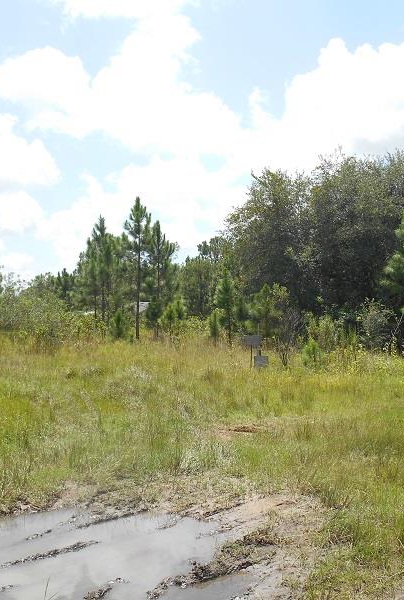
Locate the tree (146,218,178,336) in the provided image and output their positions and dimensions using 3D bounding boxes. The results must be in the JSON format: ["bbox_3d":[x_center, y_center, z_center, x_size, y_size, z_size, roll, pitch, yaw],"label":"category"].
[{"bbox_3d":[-2.426,-1.288,36.000,1.797,7.189,1.797,0,-1,0],"label":"tree"}]

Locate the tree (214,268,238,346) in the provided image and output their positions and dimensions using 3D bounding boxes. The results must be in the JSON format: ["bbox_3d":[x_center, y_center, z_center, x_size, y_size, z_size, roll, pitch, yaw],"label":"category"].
[{"bbox_3d":[1.142,0.373,28.000,1.118,3.681,1.118,0,-1,0],"label":"tree"}]

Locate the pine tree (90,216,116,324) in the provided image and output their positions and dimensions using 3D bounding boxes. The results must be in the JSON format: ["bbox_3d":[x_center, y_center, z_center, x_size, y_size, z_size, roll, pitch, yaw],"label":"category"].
[{"bbox_3d":[-6.393,-1.460,39.000,1.687,7.918,1.687,0,-1,0],"label":"pine tree"}]

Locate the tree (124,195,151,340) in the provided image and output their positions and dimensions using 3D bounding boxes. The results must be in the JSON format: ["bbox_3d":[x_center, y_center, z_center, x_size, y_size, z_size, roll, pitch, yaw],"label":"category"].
[{"bbox_3d":[-3.542,-1.702,33.000,1.428,7.963,1.428,0,-1,0],"label":"tree"}]

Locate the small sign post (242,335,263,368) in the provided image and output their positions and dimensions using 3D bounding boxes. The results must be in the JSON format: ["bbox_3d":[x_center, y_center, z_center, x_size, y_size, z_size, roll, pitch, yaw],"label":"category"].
[{"bbox_3d":[1.429,1.485,17.000,0.566,1.018,0.060,0,-1,0],"label":"small sign post"}]

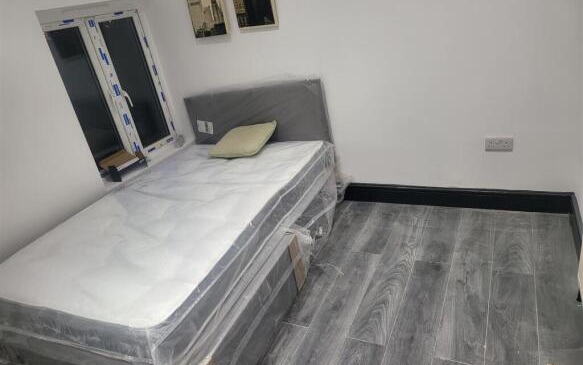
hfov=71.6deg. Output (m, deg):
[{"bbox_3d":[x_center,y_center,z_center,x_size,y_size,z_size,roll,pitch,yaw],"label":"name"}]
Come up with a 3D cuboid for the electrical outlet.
[{"bbox_3d":[1.239,-0.223,2.411,0.147,0.088,0.013,3,28,28],"label":"electrical outlet"}]

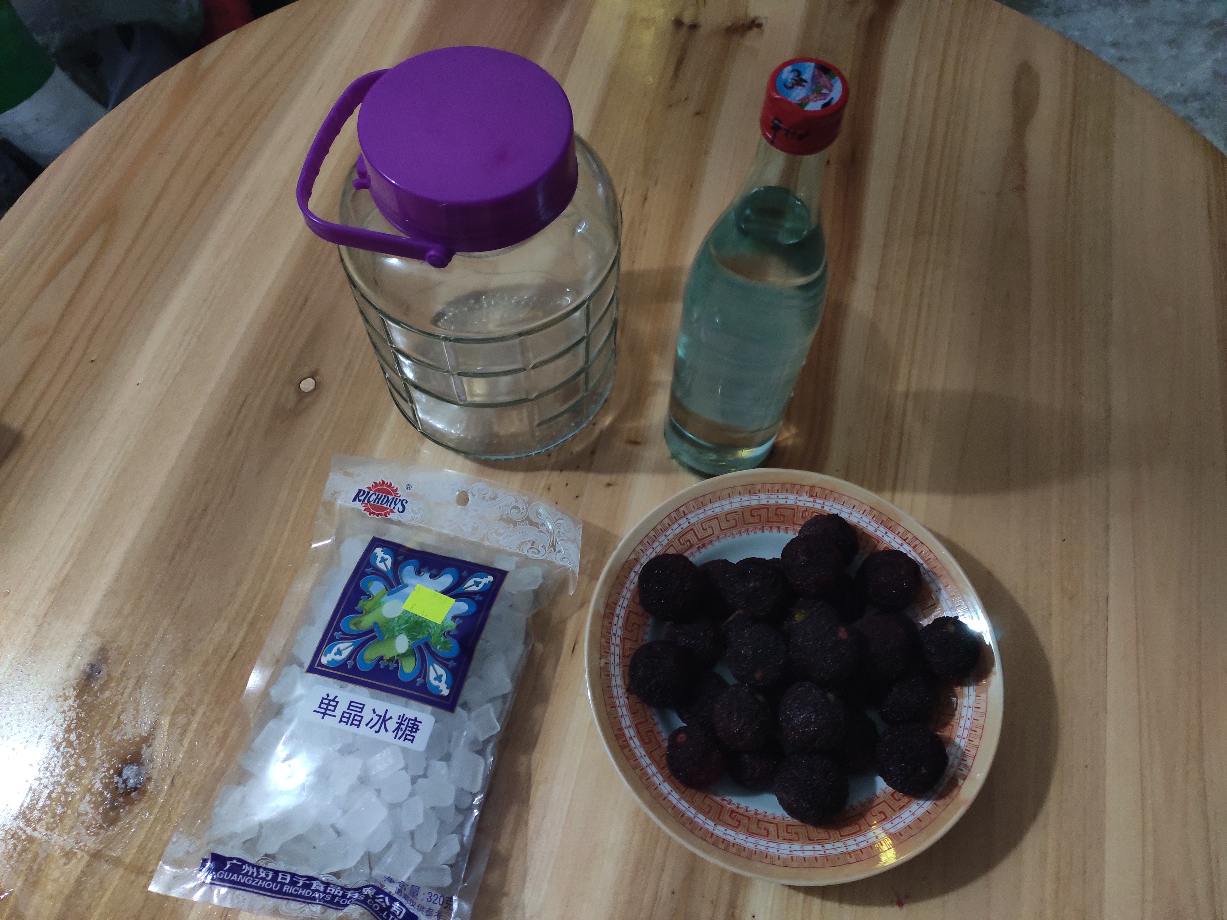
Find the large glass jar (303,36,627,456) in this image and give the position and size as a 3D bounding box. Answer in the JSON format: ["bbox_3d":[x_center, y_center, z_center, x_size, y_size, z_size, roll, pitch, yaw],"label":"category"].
[{"bbox_3d":[-0.074,-0.112,0.495,0.161,0.204,0.151,1,64,-1],"label":"large glass jar"}]

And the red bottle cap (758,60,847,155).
[{"bbox_3d":[0.071,-0.131,0.329,0.030,0.019,0.030,3,64,0],"label":"red bottle cap"}]

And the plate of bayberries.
[{"bbox_3d":[0.096,0.106,0.476,0.218,0.055,0.218,1,64,-1],"label":"plate of bayberries"}]

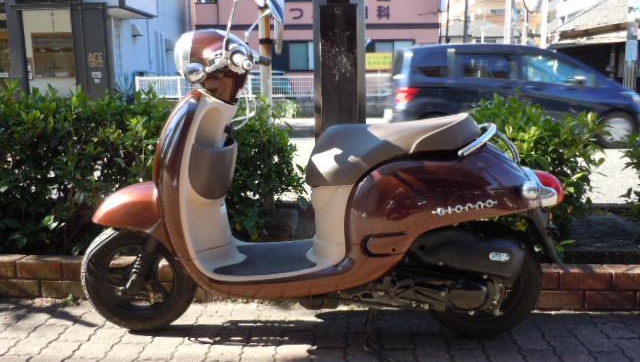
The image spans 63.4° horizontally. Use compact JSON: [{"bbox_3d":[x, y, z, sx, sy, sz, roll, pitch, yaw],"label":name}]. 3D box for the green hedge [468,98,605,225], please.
[{"bbox_3d":[1.034,-0.085,2.520,0.680,0.690,0.620,0,9,5],"label":"green hedge"}]

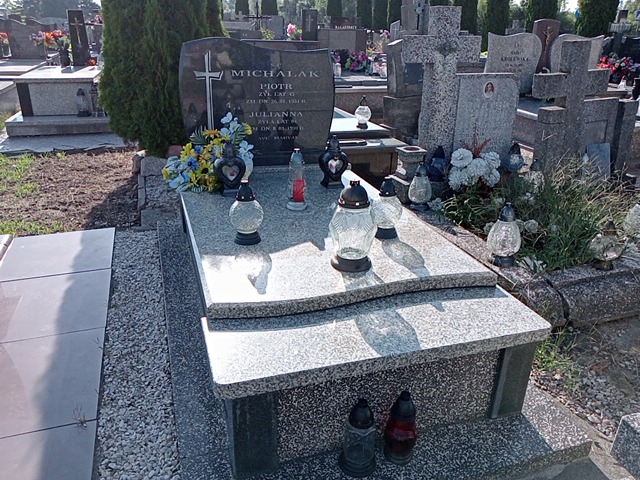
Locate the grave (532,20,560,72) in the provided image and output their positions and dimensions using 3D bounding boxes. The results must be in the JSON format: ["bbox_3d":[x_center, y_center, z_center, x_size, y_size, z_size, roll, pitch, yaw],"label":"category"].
[{"bbox_3d":[2.755,-2.268,6.406,0.340,0.850,0.090,-6,24,-17],"label":"grave"}]

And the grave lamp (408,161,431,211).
[{"bbox_3d":[0.540,-0.292,2.748,0.125,0.257,0.125,-5,22,-17],"label":"grave lamp"}]

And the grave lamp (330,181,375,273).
[{"bbox_3d":[0.120,-0.055,1.837,0.167,0.316,0.167,2,23,-1],"label":"grave lamp"}]

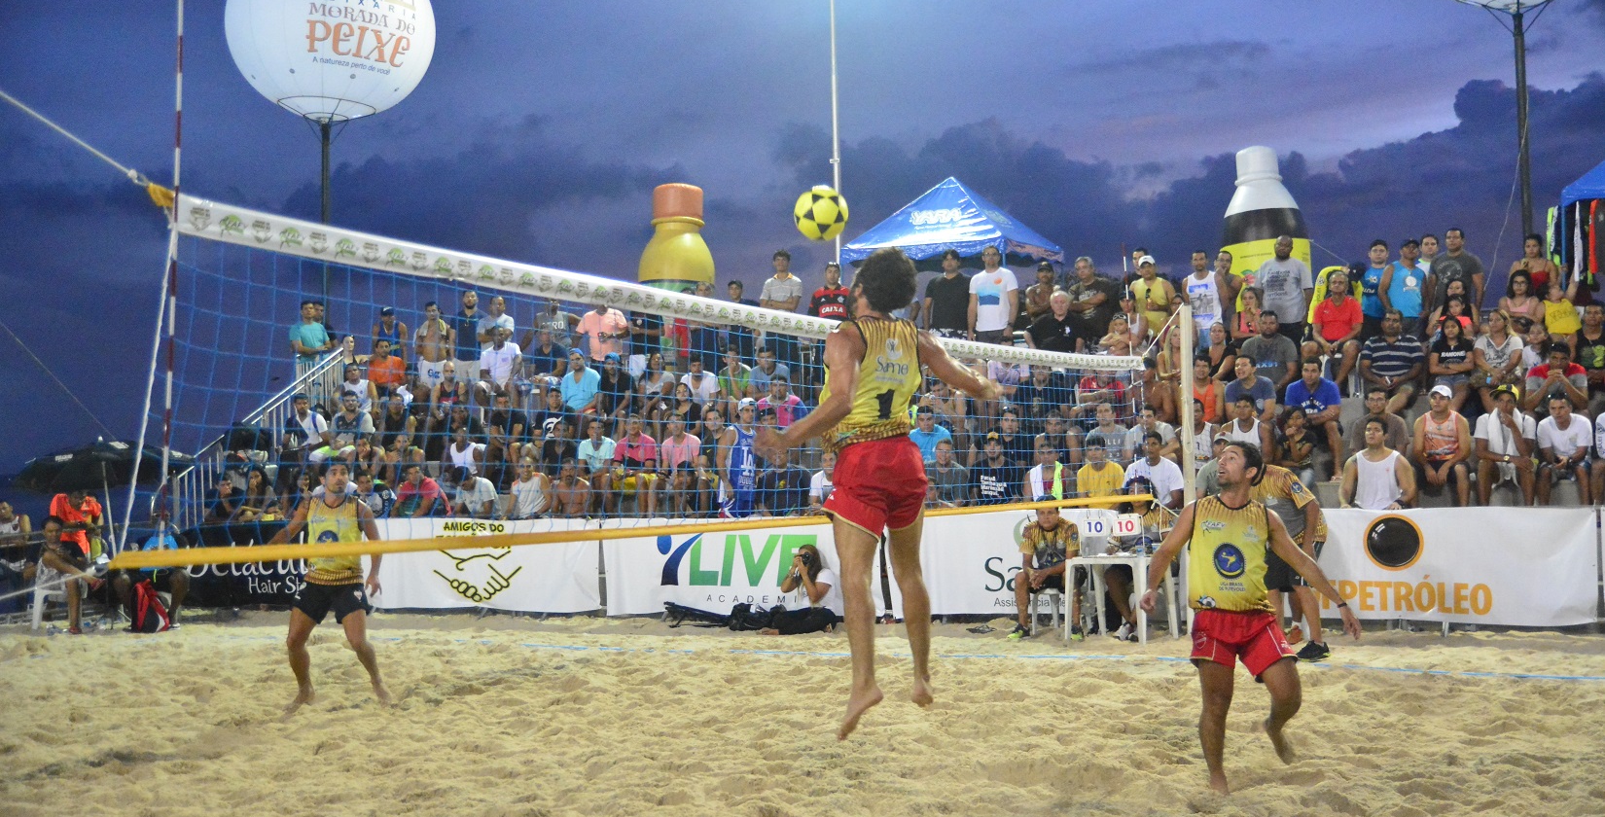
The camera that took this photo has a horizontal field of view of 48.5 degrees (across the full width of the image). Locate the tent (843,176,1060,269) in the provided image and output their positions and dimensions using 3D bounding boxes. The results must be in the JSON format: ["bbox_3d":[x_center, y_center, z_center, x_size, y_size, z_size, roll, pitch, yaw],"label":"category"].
[{"bbox_3d":[2.633,-2.324,30.850,2.950,3.300,2.950,-2,-2,26],"label":"tent"}]

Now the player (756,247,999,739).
[{"bbox_3d":[0.299,0.339,7.150,0.920,1.960,0.650,0,-2,-25],"label":"player"}]

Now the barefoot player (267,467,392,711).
[{"bbox_3d":[-3.034,1.142,11.400,0.800,1.600,0.580,-1,-2,-3],"label":"barefoot player"}]

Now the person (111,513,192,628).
[{"bbox_3d":[-6.686,1.647,18.300,0.780,1.170,0.800,-1,-2,-12],"label":"person"}]

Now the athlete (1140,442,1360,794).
[{"bbox_3d":[2.019,0.948,8.100,0.980,1.590,0.620,-2,-2,25],"label":"athlete"}]

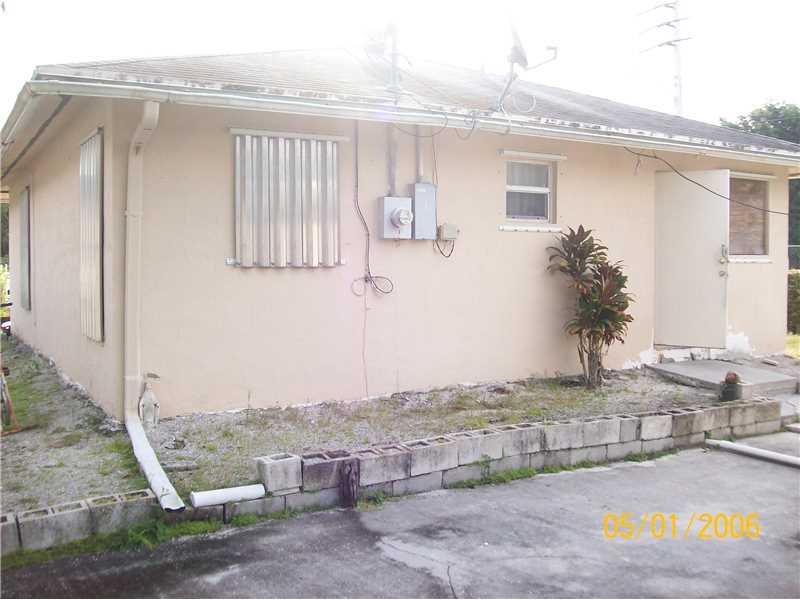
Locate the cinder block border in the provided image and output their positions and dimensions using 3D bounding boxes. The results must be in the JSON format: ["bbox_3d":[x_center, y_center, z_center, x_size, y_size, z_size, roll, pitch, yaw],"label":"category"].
[{"bbox_3d":[0.579,1.183,6.259,6.980,0.365,0.410,-2,3,-29],"label":"cinder block border"}]

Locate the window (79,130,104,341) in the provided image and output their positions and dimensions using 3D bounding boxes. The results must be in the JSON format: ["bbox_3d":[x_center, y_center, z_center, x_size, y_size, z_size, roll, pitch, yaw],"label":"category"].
[{"bbox_3d":[-2.852,-0.559,7.707,0.070,1.855,1.100,-2,3,-29],"label":"window"}]

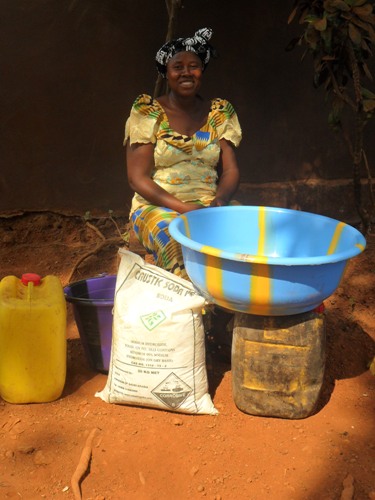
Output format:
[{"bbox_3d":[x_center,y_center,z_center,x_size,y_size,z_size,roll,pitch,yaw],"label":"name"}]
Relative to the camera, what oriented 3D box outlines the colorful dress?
[{"bbox_3d":[-0.004,-0.112,2.910,0.480,0.940,0.640,-3,15,-10],"label":"colorful dress"}]

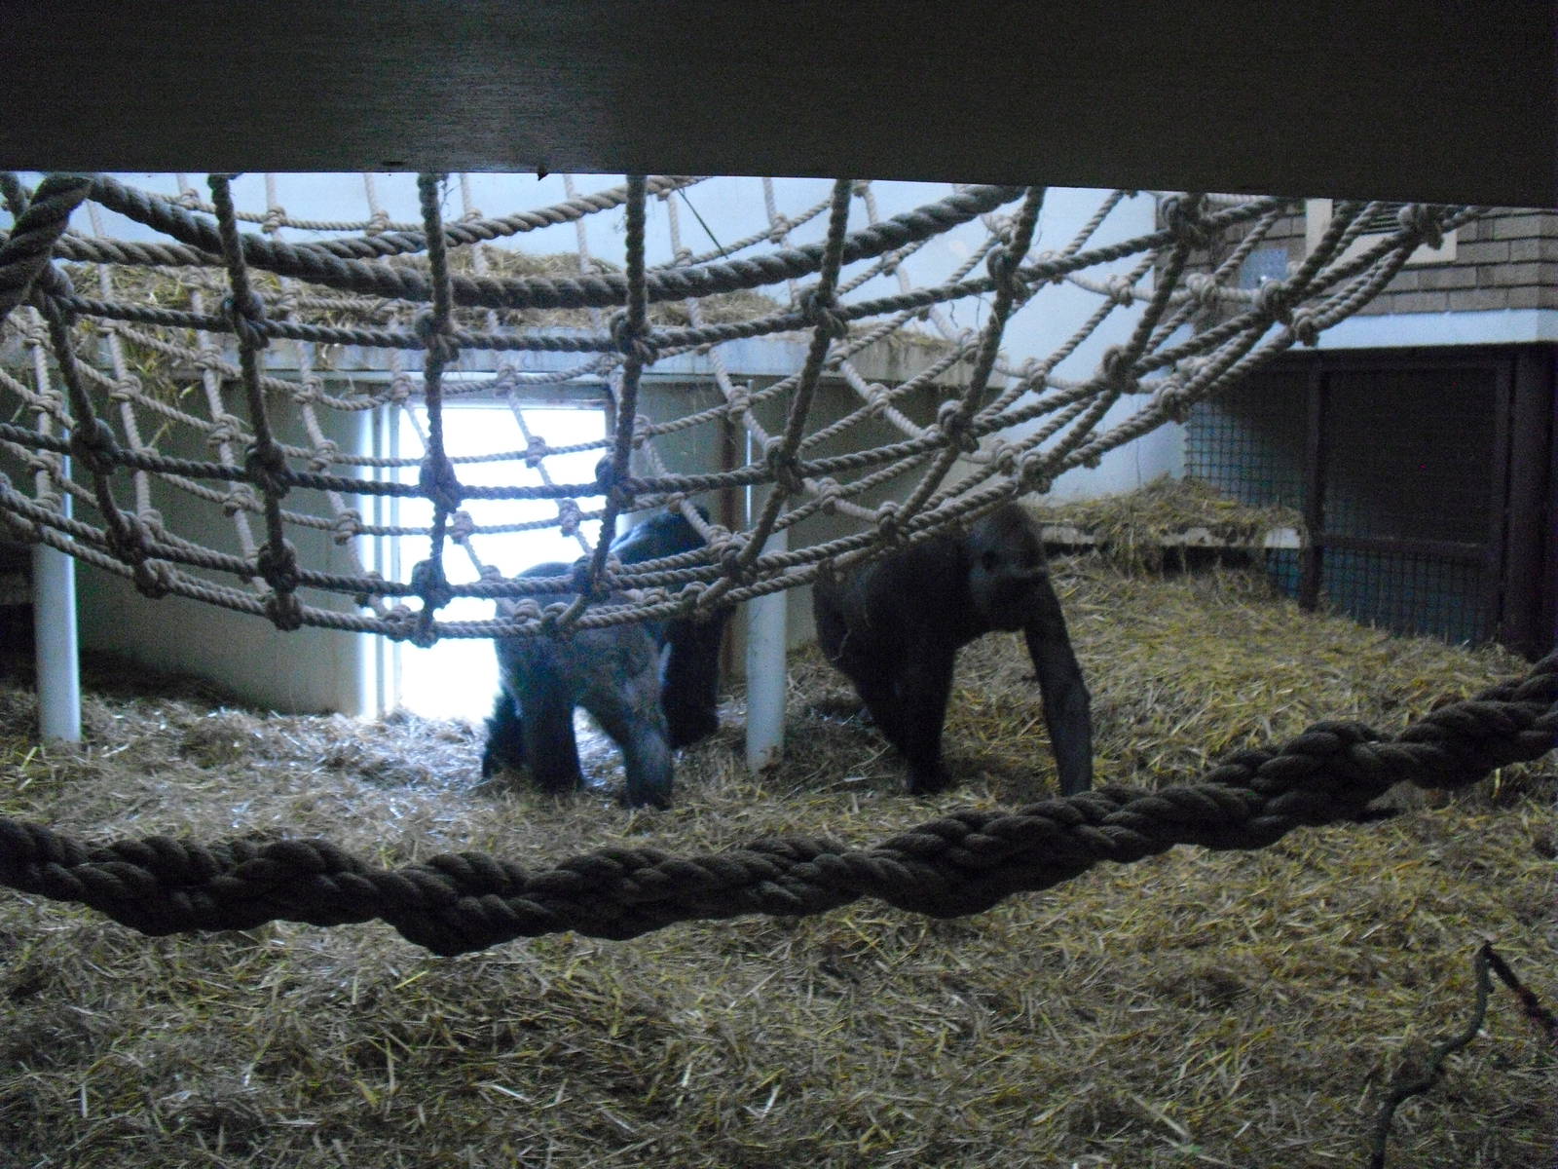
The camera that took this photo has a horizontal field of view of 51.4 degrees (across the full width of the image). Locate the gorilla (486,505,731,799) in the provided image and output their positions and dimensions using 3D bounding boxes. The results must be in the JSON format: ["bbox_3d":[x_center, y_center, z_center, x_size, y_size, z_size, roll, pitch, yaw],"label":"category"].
[{"bbox_3d":[-0.560,0.167,5.295,0.560,0.920,0.950,2,6,22],"label":"gorilla"}]

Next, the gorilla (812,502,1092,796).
[{"bbox_3d":[0.540,0.182,5.146,0.850,0.920,0.500,5,7,38],"label":"gorilla"}]

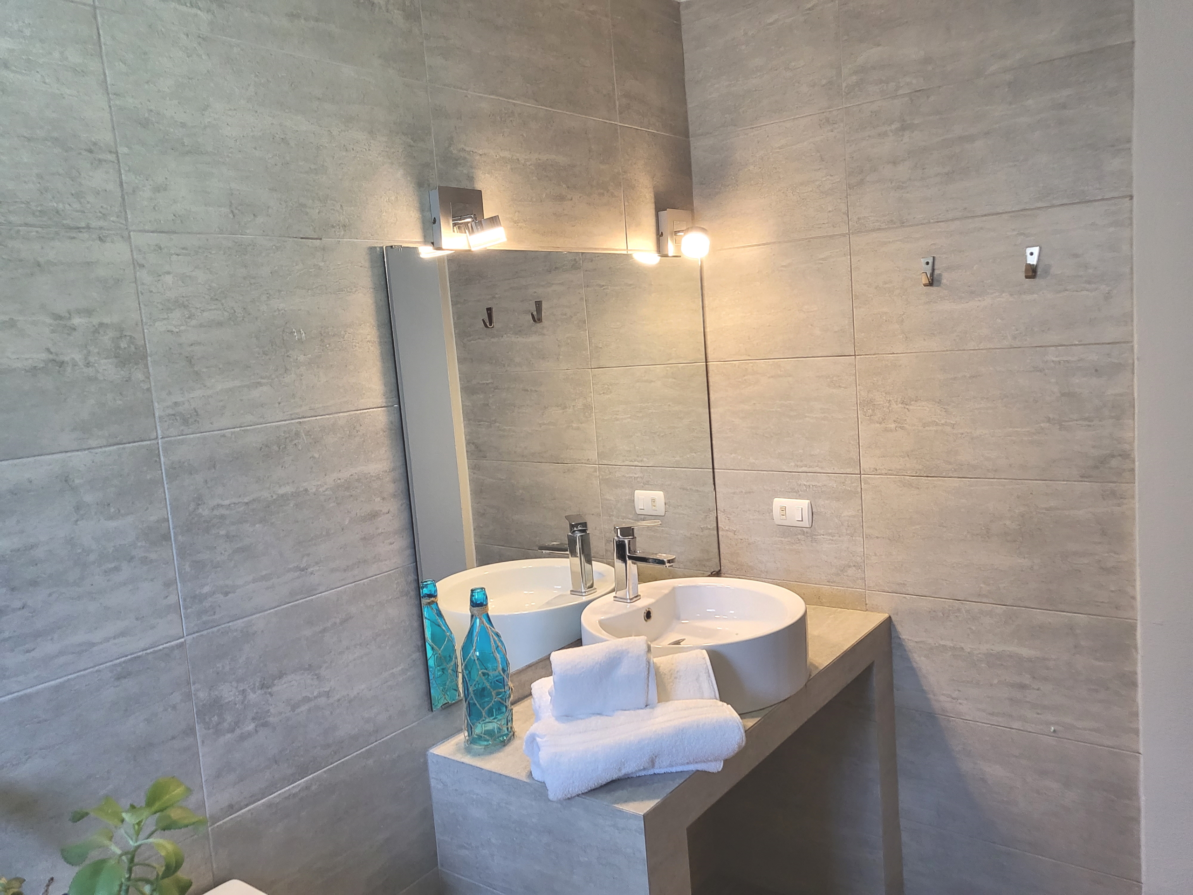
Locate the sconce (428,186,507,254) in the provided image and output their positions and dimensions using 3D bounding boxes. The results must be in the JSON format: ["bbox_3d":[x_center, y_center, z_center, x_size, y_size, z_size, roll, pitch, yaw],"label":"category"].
[{"bbox_3d":[-0.238,-0.441,1.722,0.120,0.119,0.118,1,9,38],"label":"sconce"}]

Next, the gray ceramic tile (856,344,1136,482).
[{"bbox_3d":[0.894,-0.074,2.061,0.601,0.300,0.010,1,9,38],"label":"gray ceramic tile"}]

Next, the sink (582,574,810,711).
[{"bbox_3d":[0.217,0.430,1.998,0.492,0.146,0.492,-4,7,1],"label":"sink"}]

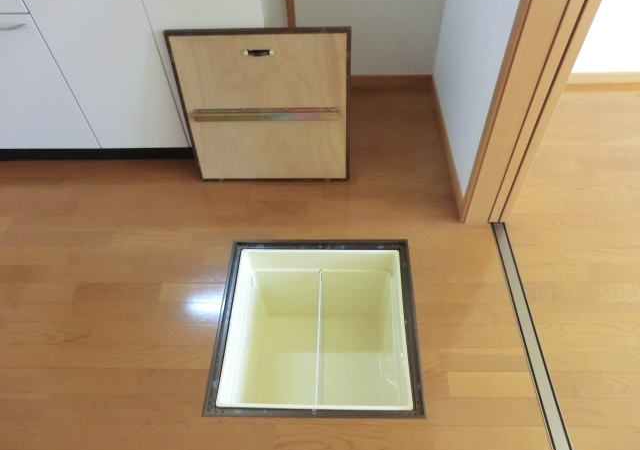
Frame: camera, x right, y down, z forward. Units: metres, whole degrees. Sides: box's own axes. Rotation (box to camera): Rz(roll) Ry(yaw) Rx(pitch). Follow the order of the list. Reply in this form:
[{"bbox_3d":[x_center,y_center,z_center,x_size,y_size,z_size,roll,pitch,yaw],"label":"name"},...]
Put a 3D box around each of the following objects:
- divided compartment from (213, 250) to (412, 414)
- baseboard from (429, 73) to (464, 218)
[{"bbox_3d":[0.000,0.440,1.591,0.572,0.420,0.568,0,49,3],"label":"divided compartment"},{"bbox_3d":[0.539,-0.379,1.908,0.013,0.062,0.874,0,49,3],"label":"baseboard"}]

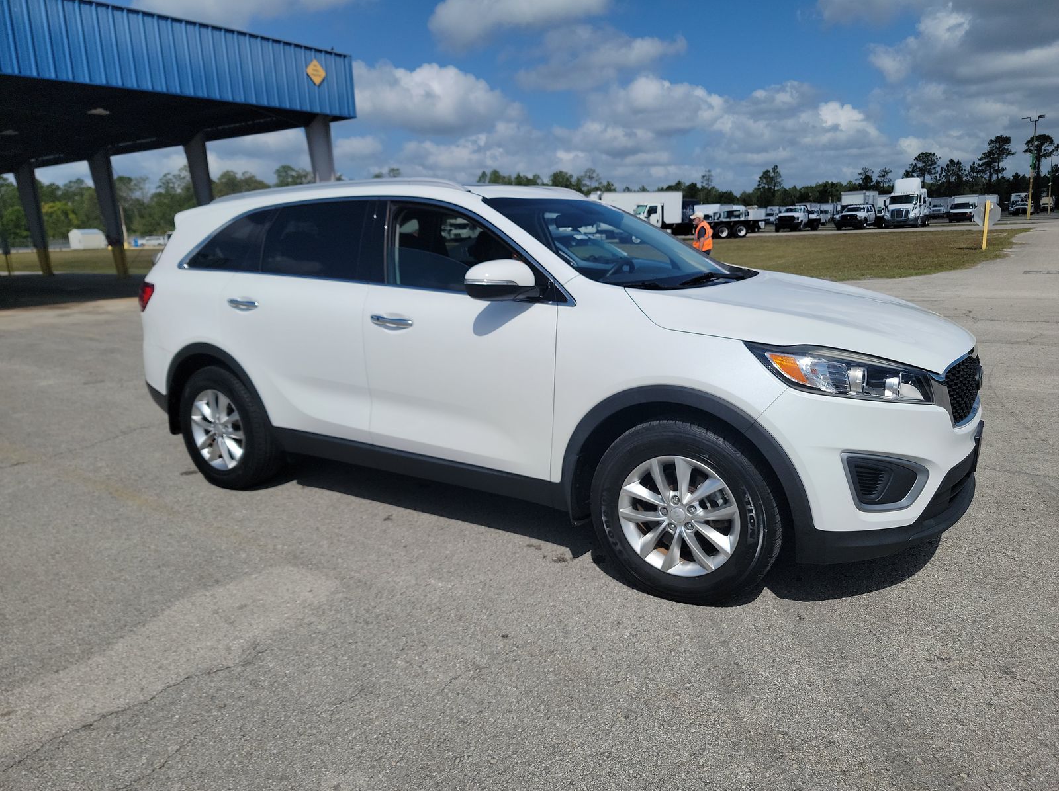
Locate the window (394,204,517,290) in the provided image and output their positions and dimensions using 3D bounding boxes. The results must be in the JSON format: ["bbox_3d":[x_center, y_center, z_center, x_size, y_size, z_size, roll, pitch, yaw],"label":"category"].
[{"bbox_3d":[-0.309,-0.654,3.199,0.850,0.400,0.070,6,-9,32],"label":"window"}]

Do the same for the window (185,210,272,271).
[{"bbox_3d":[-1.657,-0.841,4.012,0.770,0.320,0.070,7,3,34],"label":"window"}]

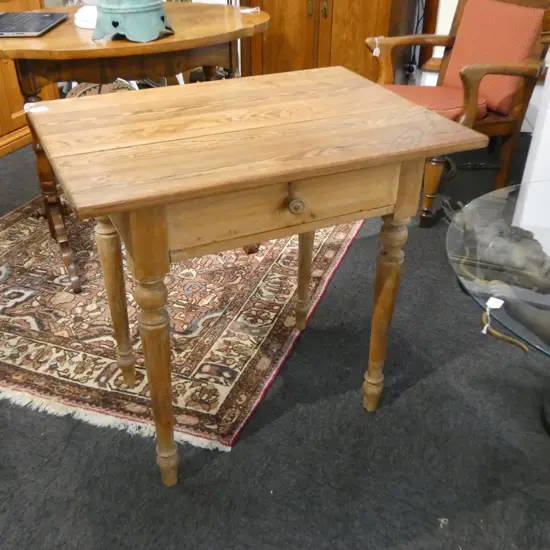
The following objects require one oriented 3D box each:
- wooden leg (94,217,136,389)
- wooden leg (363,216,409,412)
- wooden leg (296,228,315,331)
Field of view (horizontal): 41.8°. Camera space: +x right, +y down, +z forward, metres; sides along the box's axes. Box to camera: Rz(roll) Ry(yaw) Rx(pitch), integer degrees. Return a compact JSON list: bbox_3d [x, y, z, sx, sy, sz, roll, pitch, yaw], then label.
[{"bbox_3d":[-0.413,0.049,1.872,0.064,0.590,0.064,-13,32,-21],"label":"wooden leg"},{"bbox_3d":[0.266,0.113,1.769,0.064,0.590,0.064,1,32,0],"label":"wooden leg"},{"bbox_3d":[0.089,-0.080,2.093,0.064,0.589,0.064,-13,34,-21],"label":"wooden leg"}]

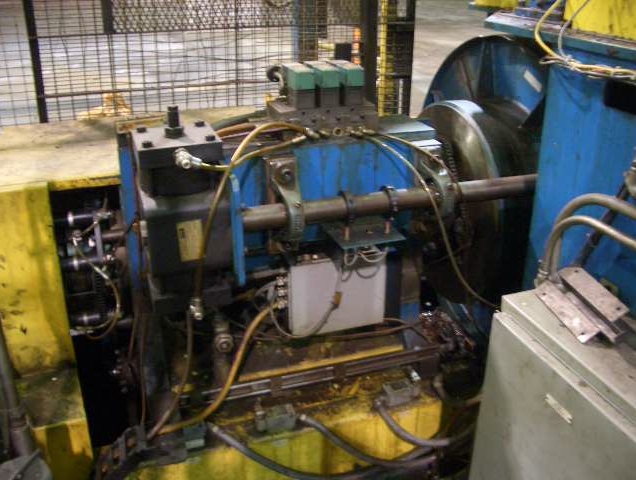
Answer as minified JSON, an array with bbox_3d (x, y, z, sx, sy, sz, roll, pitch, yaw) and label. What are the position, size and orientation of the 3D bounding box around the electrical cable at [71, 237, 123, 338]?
[{"bbox_3d":[-0.674,0.151,1.922,0.164,0.348,0.112,-8,25,-18],"label":"electrical cable"}]

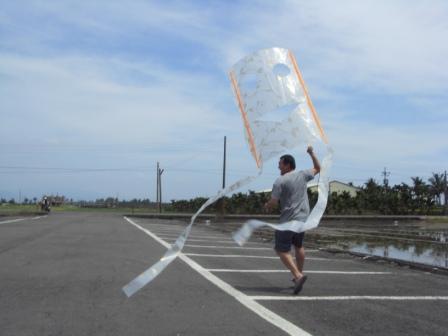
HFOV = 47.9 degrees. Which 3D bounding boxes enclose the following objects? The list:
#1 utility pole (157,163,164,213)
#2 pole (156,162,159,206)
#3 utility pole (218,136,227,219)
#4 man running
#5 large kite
[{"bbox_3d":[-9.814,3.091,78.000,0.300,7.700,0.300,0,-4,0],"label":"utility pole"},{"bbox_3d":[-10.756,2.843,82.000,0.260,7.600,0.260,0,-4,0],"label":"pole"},{"bbox_3d":[0.000,0.847,45.000,0.220,7.250,0.220,0,-4,0],"label":"utility pole"},{"bbox_3d":[0.840,0.635,6.100,0.620,1.770,0.520,2,-5,-25],"label":"man running"},{"bbox_3d":[0.041,0.046,5.850,2.400,2.850,0.950,-1,-4,9],"label":"large kite"}]

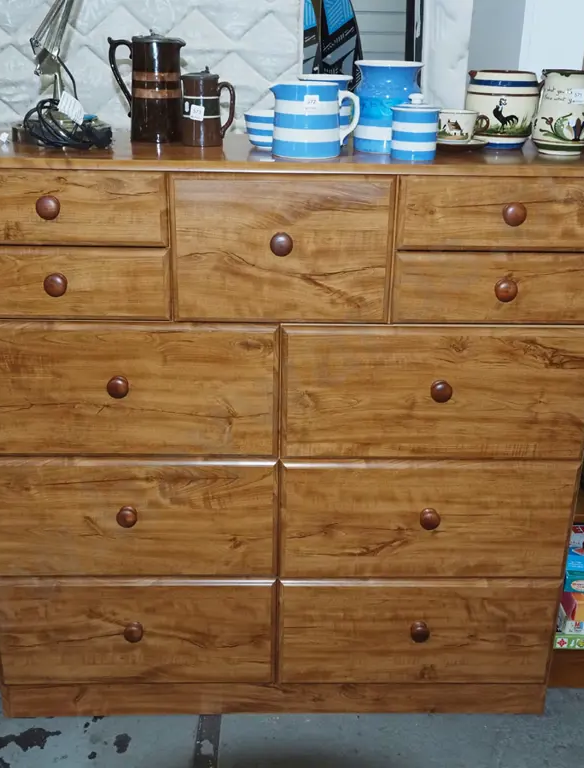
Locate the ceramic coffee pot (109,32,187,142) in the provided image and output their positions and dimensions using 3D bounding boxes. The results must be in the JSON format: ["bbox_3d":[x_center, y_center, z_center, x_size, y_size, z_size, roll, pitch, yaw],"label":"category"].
[{"bbox_3d":[-0.277,-0.578,1.723,0.146,0.201,0.098,3,22,5],"label":"ceramic coffee pot"}]

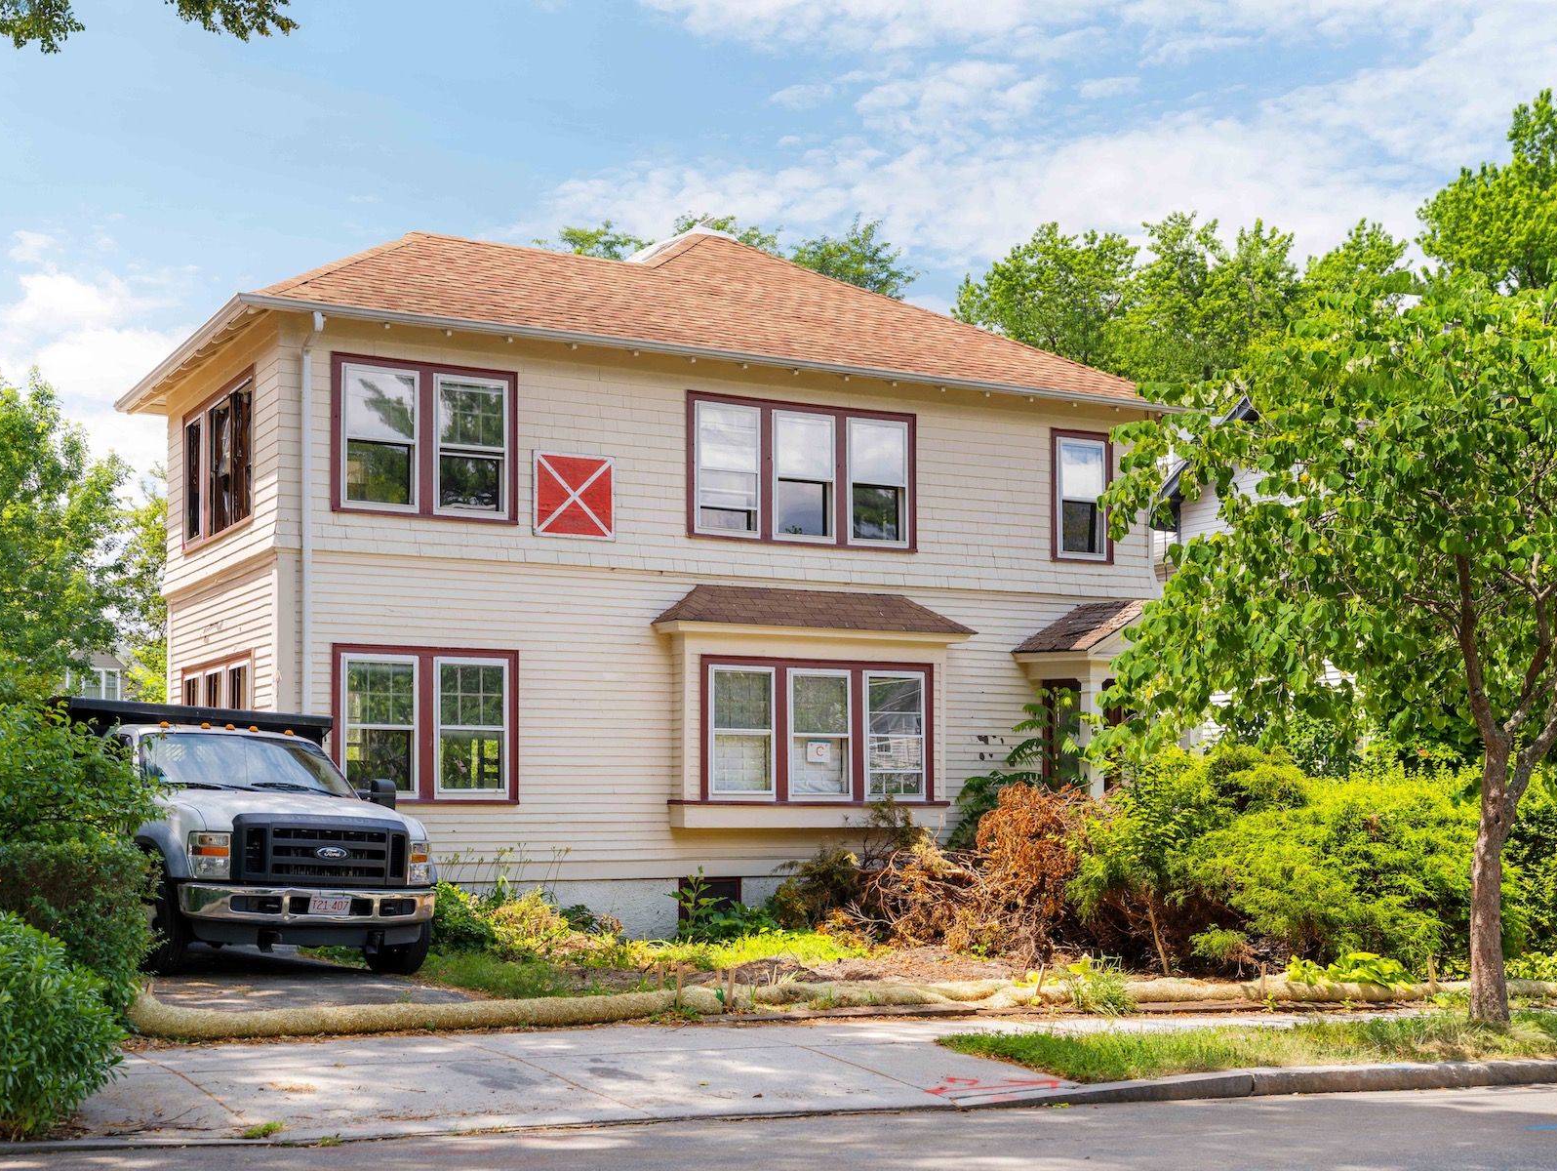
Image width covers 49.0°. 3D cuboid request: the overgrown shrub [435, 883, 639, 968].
[{"bbox_3d":[-2.395,3.269,16.600,1.950,0.850,1.300,2,-5,-28],"label":"overgrown shrub"}]

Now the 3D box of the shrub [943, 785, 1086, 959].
[{"bbox_3d":[2.413,2.923,17.400,1.450,1.750,1.450,2,-5,-28],"label":"shrub"}]

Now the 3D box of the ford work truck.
[{"bbox_3d":[-5.266,2.251,16.000,2.350,2.350,6.000,3,-5,-30],"label":"ford work truck"}]

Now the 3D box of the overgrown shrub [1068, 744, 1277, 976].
[{"bbox_3d":[3.924,2.763,17.100,1.950,2.200,1.850,2,-5,-28],"label":"overgrown shrub"}]

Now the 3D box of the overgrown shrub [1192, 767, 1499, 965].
[{"bbox_3d":[6.074,3.019,18.500,3.100,2.150,2.400,2,-5,-28],"label":"overgrown shrub"}]

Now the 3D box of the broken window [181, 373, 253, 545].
[{"bbox_3d":[-6.451,-1.402,19.600,0.120,1.650,3.050,2,-5,-30],"label":"broken window"}]

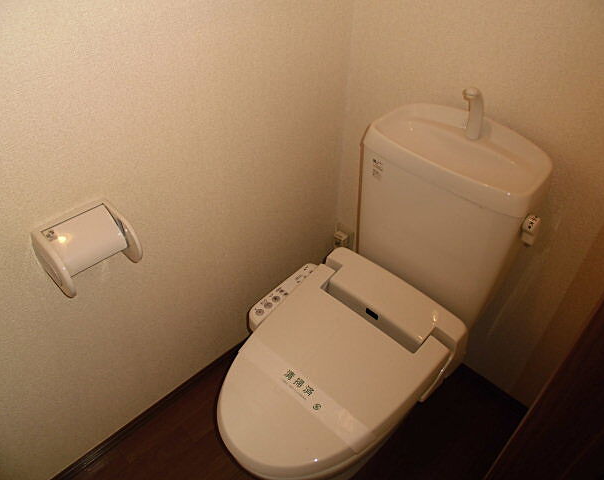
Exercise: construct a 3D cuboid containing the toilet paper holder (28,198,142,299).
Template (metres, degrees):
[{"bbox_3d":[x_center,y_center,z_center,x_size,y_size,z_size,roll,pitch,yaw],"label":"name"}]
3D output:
[{"bbox_3d":[-0.423,0.021,0.963,0.117,0.121,0.165,32,49,33],"label":"toilet paper holder"}]

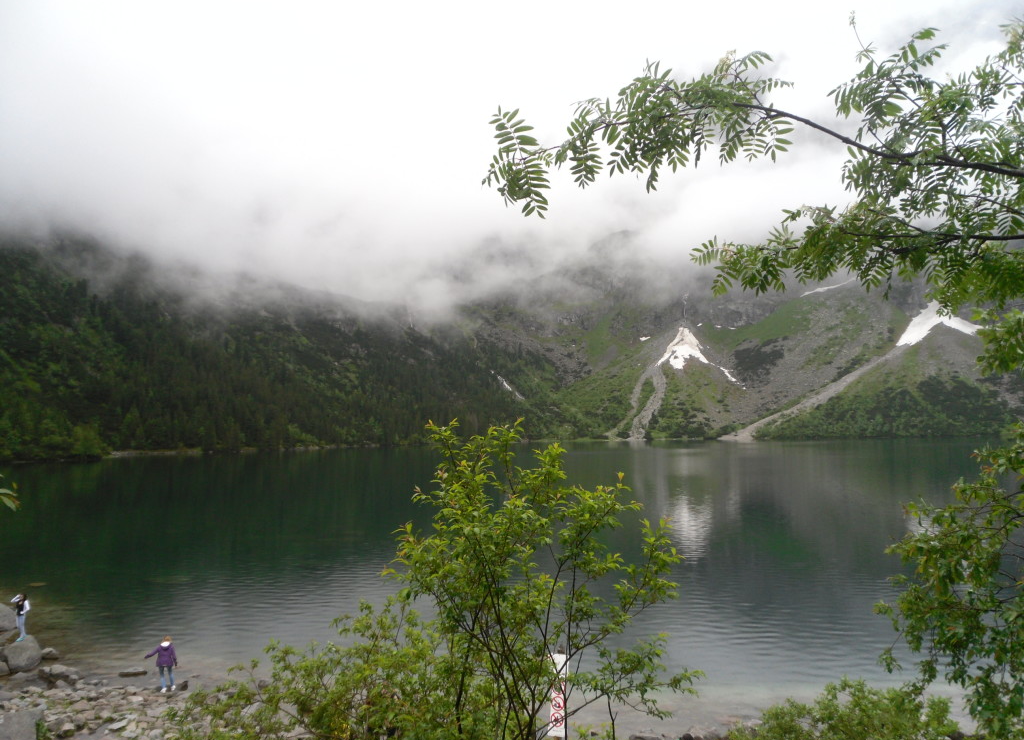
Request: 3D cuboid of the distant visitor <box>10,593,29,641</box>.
[{"bbox_3d":[-17.215,8.683,29.000,0.600,1.640,0.430,-1,-4,3],"label":"distant visitor"}]

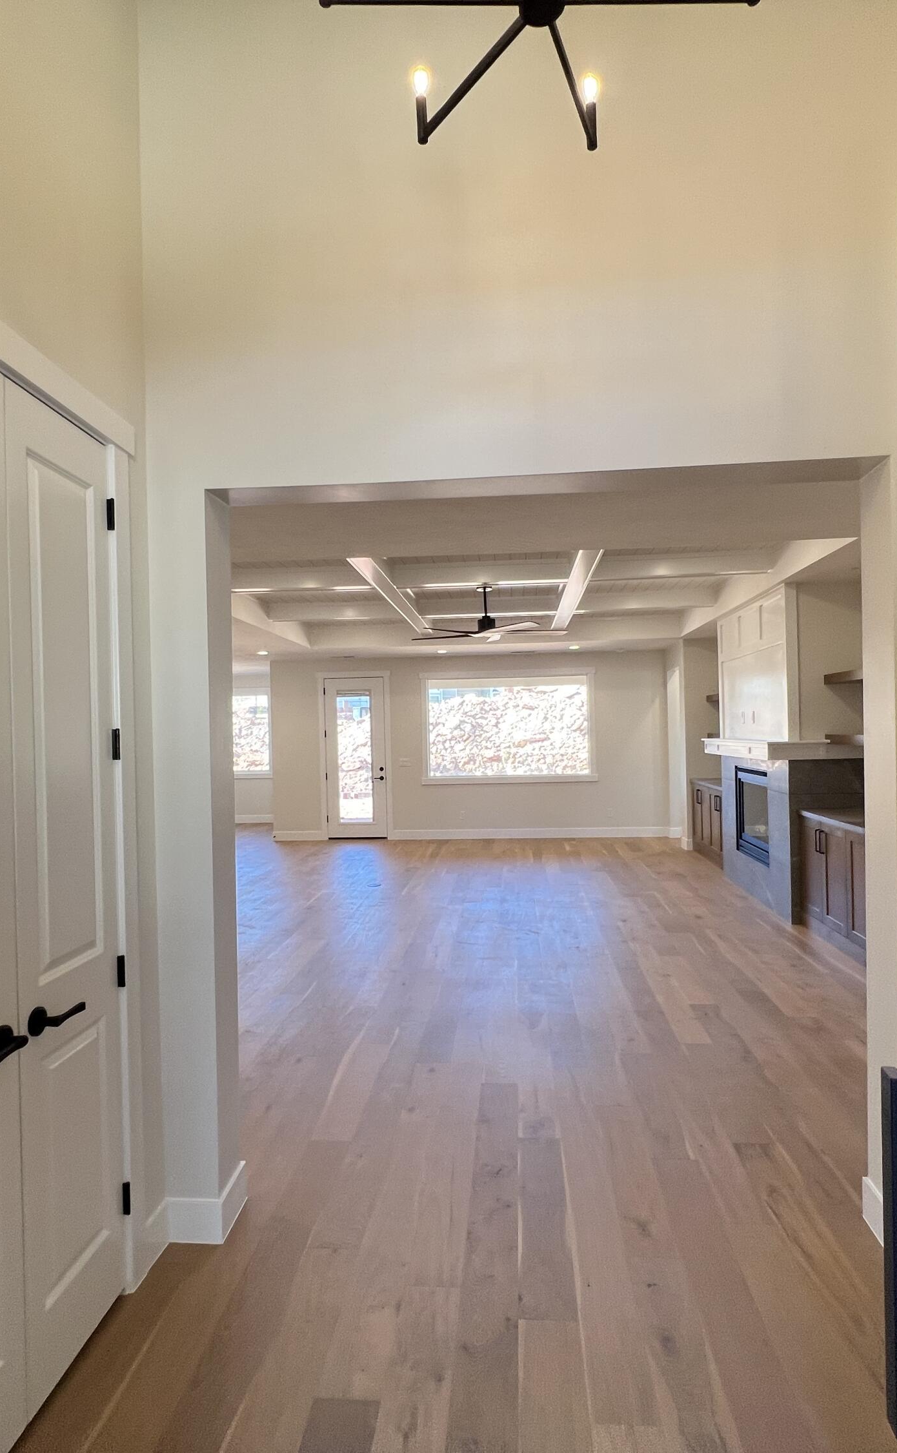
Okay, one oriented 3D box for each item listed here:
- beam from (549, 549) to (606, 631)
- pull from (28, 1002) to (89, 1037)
[{"bbox_3d":[1.207,-1.345,7.093,0.174,0.175,4.700,-1,0,5],"label":"beam"},{"bbox_3d":[-0.974,0.718,1.815,0.065,0.066,0.149,-1,0,5],"label":"pull"}]

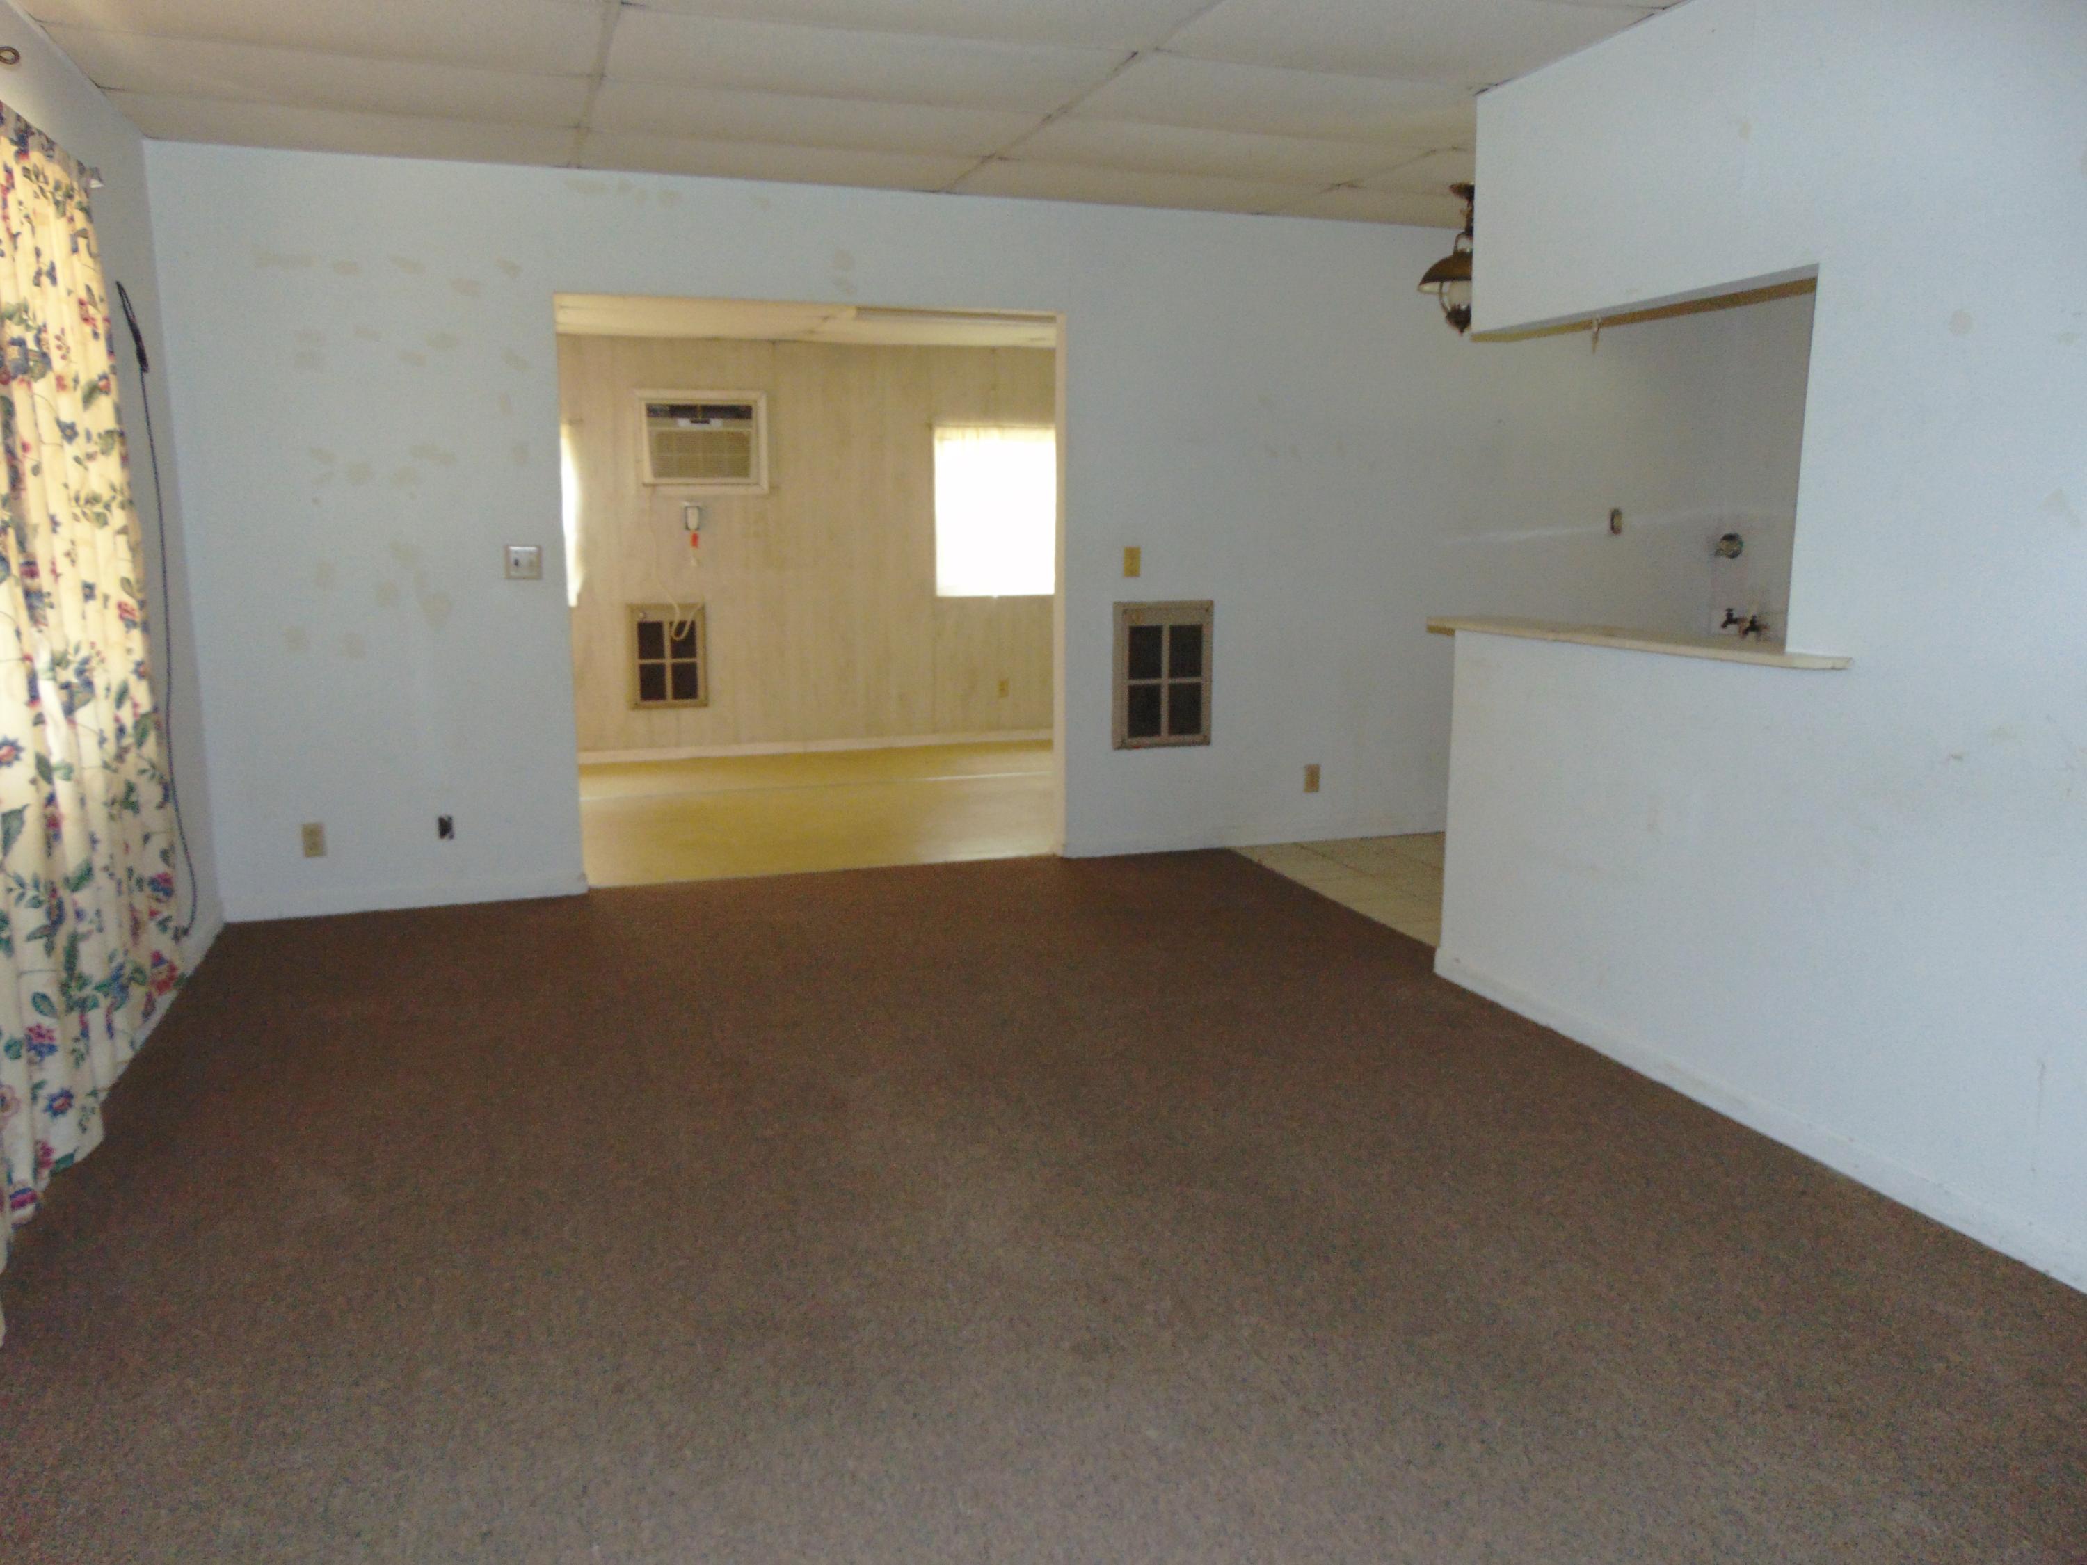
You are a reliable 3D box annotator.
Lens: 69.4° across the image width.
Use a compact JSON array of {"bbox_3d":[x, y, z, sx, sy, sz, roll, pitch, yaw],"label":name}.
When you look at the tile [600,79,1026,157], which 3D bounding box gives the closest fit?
[{"bbox_3d":[-0.641,-1.858,4.231,1.209,0.025,0.596,-4,11,-19],"label":"tile"}]

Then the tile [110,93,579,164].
[{"bbox_3d":[-1.970,-1.882,4.364,1.195,0.025,0.521,-4,11,-19],"label":"tile"}]

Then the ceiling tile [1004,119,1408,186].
[{"bbox_3d":[0.511,-1.929,4.625,1.209,0.025,0.596,-4,11,-19],"label":"ceiling tile"}]

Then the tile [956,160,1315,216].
[{"bbox_3d":[0.326,-2.025,5.149,1.209,0.025,0.521,-4,11,-19],"label":"tile"}]

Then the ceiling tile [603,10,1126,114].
[{"bbox_3d":[-0.443,-1.755,3.673,1.209,0.025,0.596,-4,11,-19],"label":"ceiling tile"}]

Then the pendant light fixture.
[{"bbox_3d":[1.439,-1.779,5.145,0.320,0.479,0.320,-4,11,-19],"label":"pendant light fixture"}]

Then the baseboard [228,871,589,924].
[{"bbox_3d":[-2.097,0.385,5.008,1.115,0.082,0.016,-4,11,-19],"label":"baseboard"}]

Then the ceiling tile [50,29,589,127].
[{"bbox_3d":[-1.785,-1.786,3.840,1.195,0.025,0.596,-4,11,-19],"label":"ceiling tile"}]

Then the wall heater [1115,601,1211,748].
[{"bbox_3d":[0.457,-0.408,5.753,0.390,0.550,0.040,-4,11,-19],"label":"wall heater"}]

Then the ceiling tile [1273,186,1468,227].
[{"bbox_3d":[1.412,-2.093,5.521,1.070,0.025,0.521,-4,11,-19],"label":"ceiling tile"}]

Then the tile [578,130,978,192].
[{"bbox_3d":[-0.826,-1.953,4.755,1.209,0.025,0.521,-4,11,-19],"label":"tile"}]

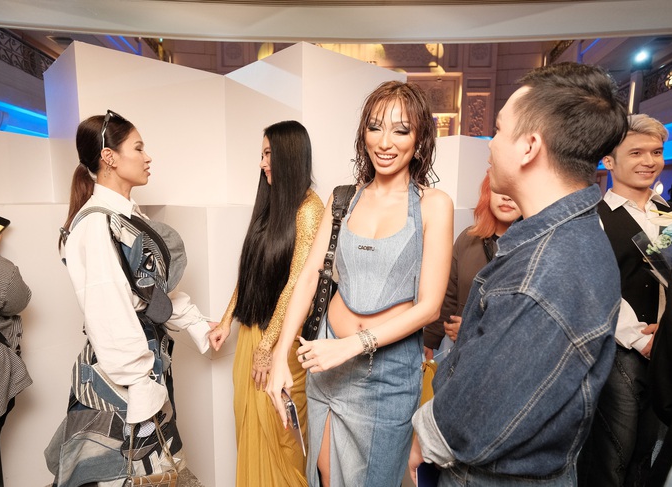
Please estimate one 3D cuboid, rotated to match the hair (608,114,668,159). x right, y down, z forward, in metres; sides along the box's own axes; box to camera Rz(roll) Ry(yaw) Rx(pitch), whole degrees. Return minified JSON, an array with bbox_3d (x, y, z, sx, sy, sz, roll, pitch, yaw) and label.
[{"bbox_3d":[1.018,-0.361,1.310,0.165,0.145,0.190,2,6,16],"label":"hair"}]

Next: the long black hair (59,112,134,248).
[{"bbox_3d":[-0.766,-0.202,1.250,0.215,0.425,0.165,-3,6,-25],"label":"long black hair"}]

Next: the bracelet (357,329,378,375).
[{"bbox_3d":[0.078,0.266,0.950,0.055,0.110,0.055,3,6,30],"label":"bracelet"}]

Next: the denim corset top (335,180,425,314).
[{"bbox_3d":[0.121,0.011,1.080,0.250,0.360,0.190,2,6,21],"label":"denim corset top"}]

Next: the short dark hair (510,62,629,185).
[{"bbox_3d":[0.425,-0.212,0.715,0.165,0.210,0.195,-4,7,-36],"label":"short dark hair"}]

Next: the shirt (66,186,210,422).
[{"bbox_3d":[-0.597,0.172,1.200,0.410,0.660,0.420,-3,6,-25],"label":"shirt"}]

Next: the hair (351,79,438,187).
[{"bbox_3d":[0.165,-0.298,1.070,0.225,0.285,0.200,2,6,18],"label":"hair"}]

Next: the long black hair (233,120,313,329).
[{"bbox_3d":[-0.216,-0.058,1.340,0.260,0.730,0.220,-3,6,-25],"label":"long black hair"}]

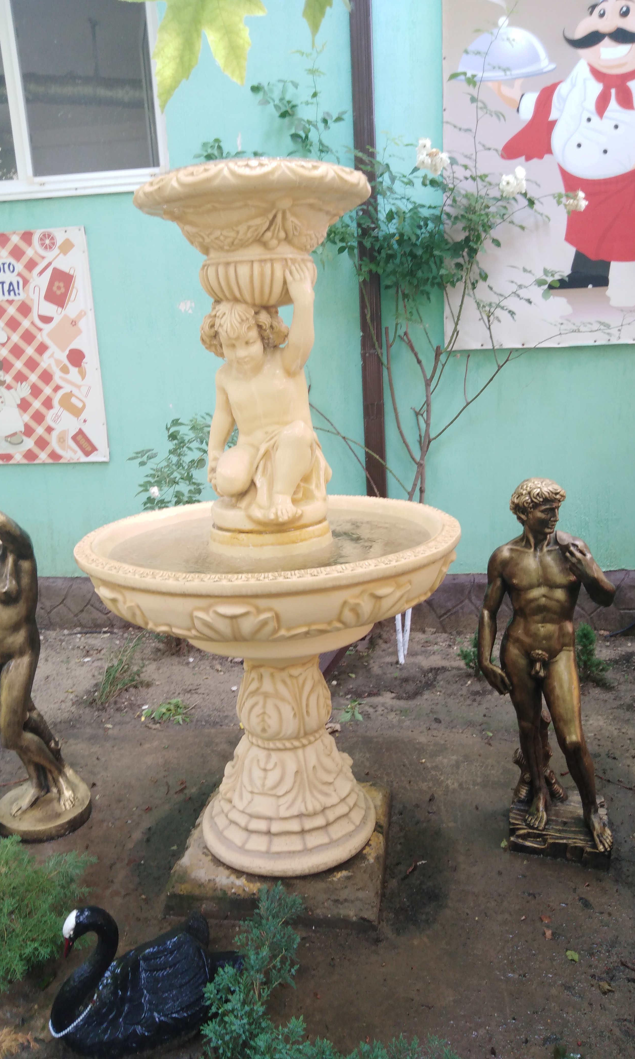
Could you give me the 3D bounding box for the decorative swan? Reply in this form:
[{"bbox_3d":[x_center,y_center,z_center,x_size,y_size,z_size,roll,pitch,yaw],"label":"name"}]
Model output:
[{"bbox_3d":[-0.369,0.930,1.722,0.408,0.333,0.224,-8,14,-21],"label":"decorative swan"}]

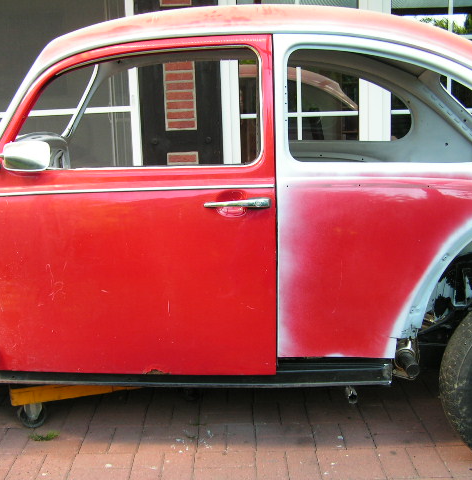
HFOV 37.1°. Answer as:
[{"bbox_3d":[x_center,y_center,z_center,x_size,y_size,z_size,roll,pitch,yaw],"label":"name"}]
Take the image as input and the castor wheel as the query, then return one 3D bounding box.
[{"bbox_3d":[-0.758,0.635,2.590,0.100,0.110,0.045,-9,15,-32],"label":"castor wheel"}]

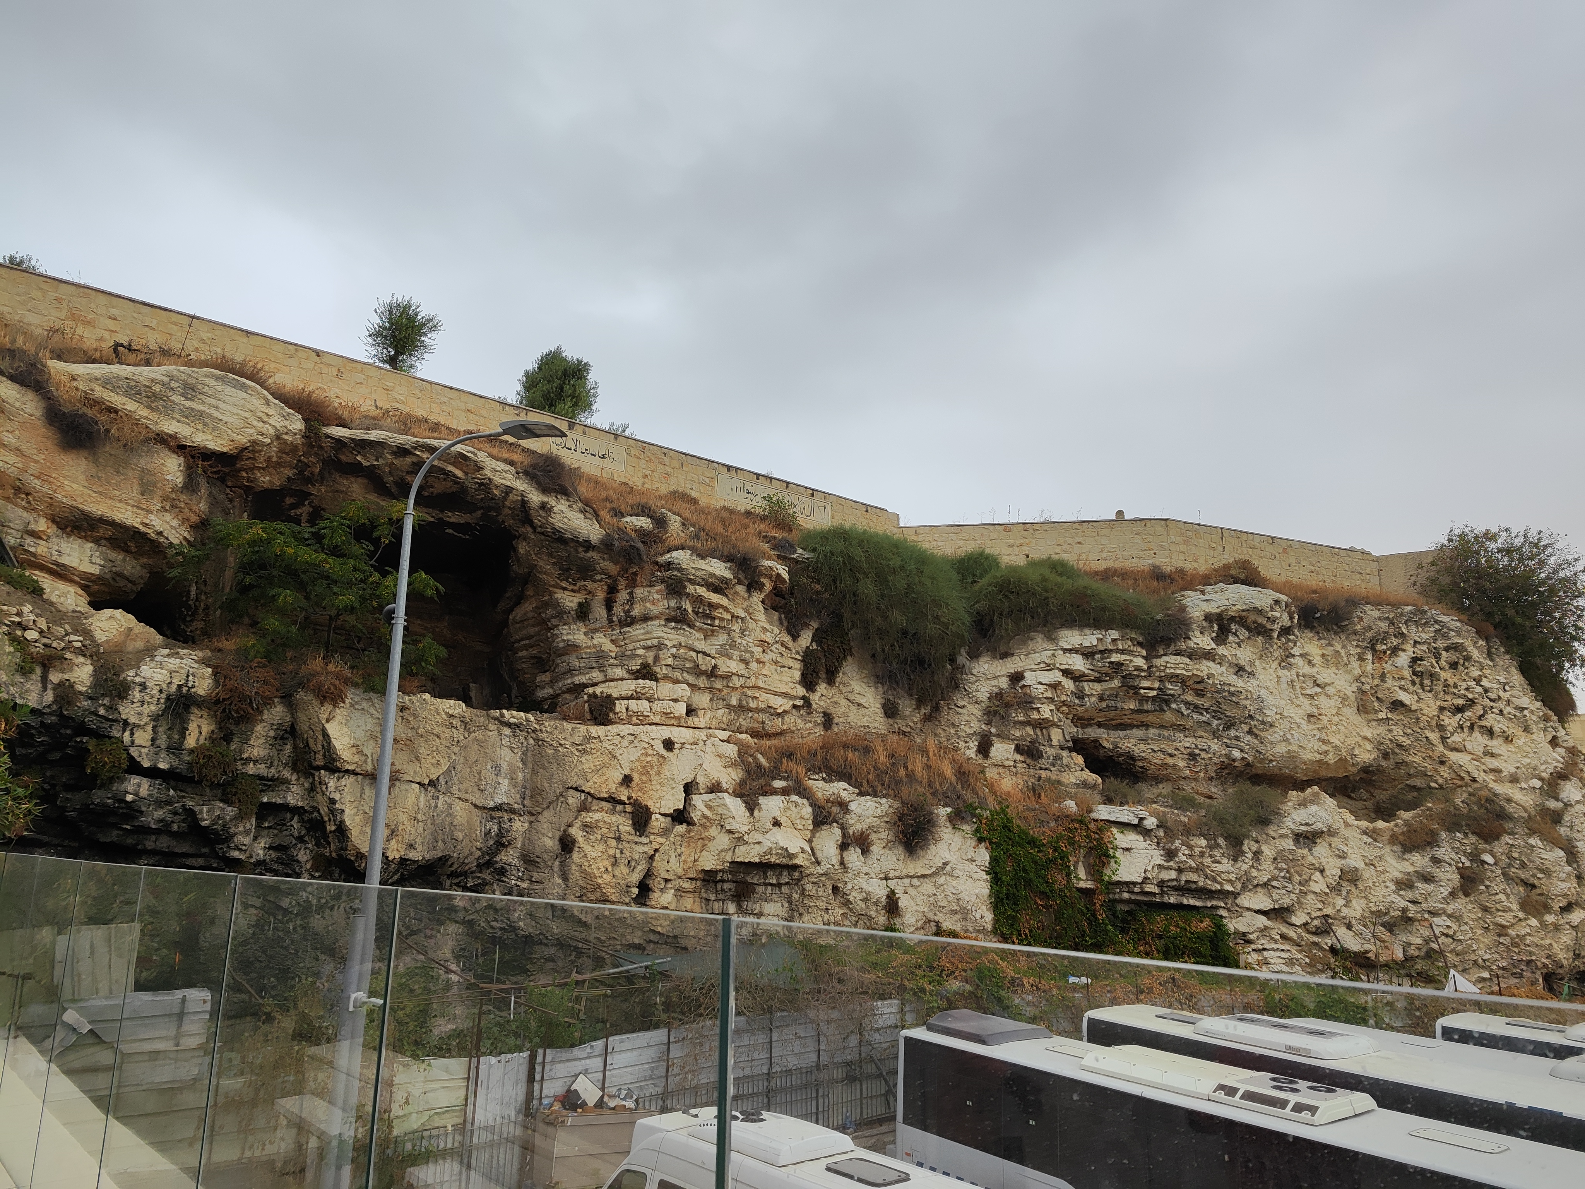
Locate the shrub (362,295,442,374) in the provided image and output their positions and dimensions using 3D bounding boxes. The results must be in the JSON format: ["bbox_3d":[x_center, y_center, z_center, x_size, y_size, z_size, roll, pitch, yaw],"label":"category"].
[{"bbox_3d":[-11.470,-7.531,30.972,2.190,2.240,2.080,6,-14,-20],"label":"shrub"}]

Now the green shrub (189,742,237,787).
[{"bbox_3d":[-12.199,3.563,22.200,0.840,0.920,0.710,9,-16,-33],"label":"green shrub"}]

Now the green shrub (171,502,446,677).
[{"bbox_3d":[-11.337,-0.069,25.000,5.850,3.870,3.630,7,-15,-27],"label":"green shrub"}]

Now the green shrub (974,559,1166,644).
[{"bbox_3d":[9.628,0.238,37.000,6.570,2.910,3.290,-1,-13,6],"label":"green shrub"}]

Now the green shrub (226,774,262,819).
[{"bbox_3d":[-11.587,4.273,22.300,0.640,0.950,0.570,9,-16,-33],"label":"green shrub"}]

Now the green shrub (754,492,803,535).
[{"bbox_3d":[-0.469,-2.770,36.300,1.660,1.400,1.410,1,-13,-1],"label":"green shrub"}]

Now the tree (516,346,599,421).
[{"bbox_3d":[-7.605,-6.644,33.961,2.550,2.430,2.420,3,-13,-12],"label":"tree"}]

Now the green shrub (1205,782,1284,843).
[{"bbox_3d":[15.218,7.343,35.500,2.390,1.990,2.030,-5,-14,23],"label":"green shrub"}]

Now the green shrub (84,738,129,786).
[{"bbox_3d":[-13.805,3.365,21.200,0.740,0.950,0.630,9,-16,-33],"label":"green shrub"}]

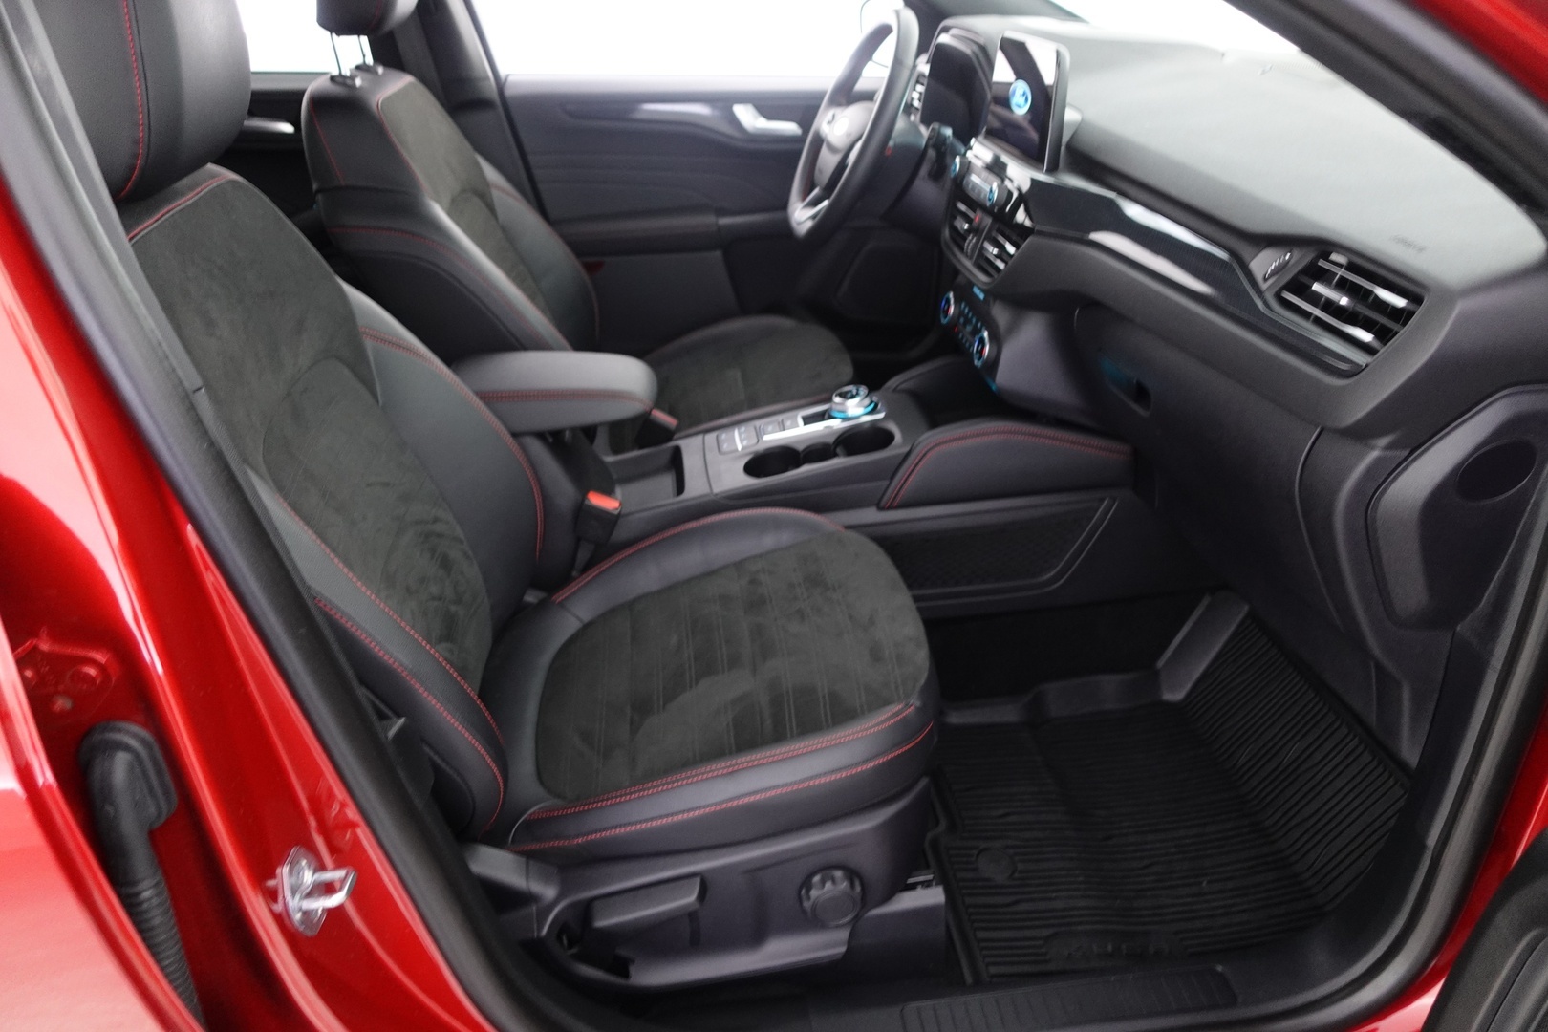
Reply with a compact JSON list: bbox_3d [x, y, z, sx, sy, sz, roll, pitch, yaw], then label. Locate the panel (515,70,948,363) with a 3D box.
[{"bbox_3d":[-0.050,-0.530,1.964,0.870,0.570,0.140,-3,29,-6],"label":"panel"}]

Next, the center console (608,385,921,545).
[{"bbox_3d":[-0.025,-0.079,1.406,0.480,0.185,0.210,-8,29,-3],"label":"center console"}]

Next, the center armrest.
[{"bbox_3d":[-0.308,-0.168,1.320,0.320,0.072,0.175,-3,29,-6],"label":"center armrest"}]

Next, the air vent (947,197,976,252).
[{"bbox_3d":[0.247,-0.377,1.342,0.030,0.063,0.080,-3,29,-6],"label":"air vent"}]

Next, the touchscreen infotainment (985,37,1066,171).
[{"bbox_3d":[0.294,-0.495,1.219,0.025,0.132,0.216,-1,29,-7],"label":"touchscreen infotainment"}]

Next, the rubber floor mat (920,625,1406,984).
[{"bbox_3d":[0.419,0.286,1.194,0.460,0.170,0.420,-3,29,-6],"label":"rubber floor mat"}]

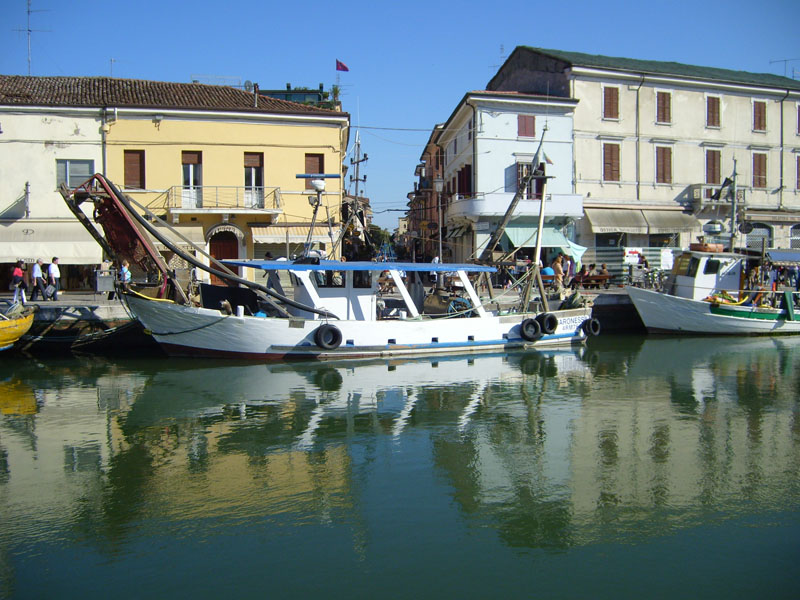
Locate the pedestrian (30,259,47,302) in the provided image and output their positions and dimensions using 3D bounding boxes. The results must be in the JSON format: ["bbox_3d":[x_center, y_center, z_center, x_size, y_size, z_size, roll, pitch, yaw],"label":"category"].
[{"bbox_3d":[-14.485,-0.805,32.353,0.680,1.700,0.520,-1,3,-13],"label":"pedestrian"}]

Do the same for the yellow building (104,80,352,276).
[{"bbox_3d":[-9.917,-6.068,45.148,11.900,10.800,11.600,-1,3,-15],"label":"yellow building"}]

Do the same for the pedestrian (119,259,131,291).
[{"bbox_3d":[-10.621,-0.736,31.201,0.420,1.630,0.500,-1,3,-13],"label":"pedestrian"}]

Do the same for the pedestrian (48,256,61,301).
[{"bbox_3d":[-13.828,-0.830,32.267,0.550,1.750,0.520,-1,3,-13],"label":"pedestrian"}]

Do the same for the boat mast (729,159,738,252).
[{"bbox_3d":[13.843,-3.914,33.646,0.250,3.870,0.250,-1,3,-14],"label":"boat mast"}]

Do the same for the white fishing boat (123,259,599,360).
[{"bbox_3d":[-1.199,0.104,28.545,16.200,3.300,4.600,-1,3,-14],"label":"white fishing boat"}]

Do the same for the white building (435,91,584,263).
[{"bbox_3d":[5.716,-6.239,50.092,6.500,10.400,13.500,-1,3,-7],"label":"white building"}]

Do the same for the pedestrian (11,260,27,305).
[{"bbox_3d":[-14.167,-0.647,29.983,0.600,1.630,0.500,-1,3,-13],"label":"pedestrian"}]

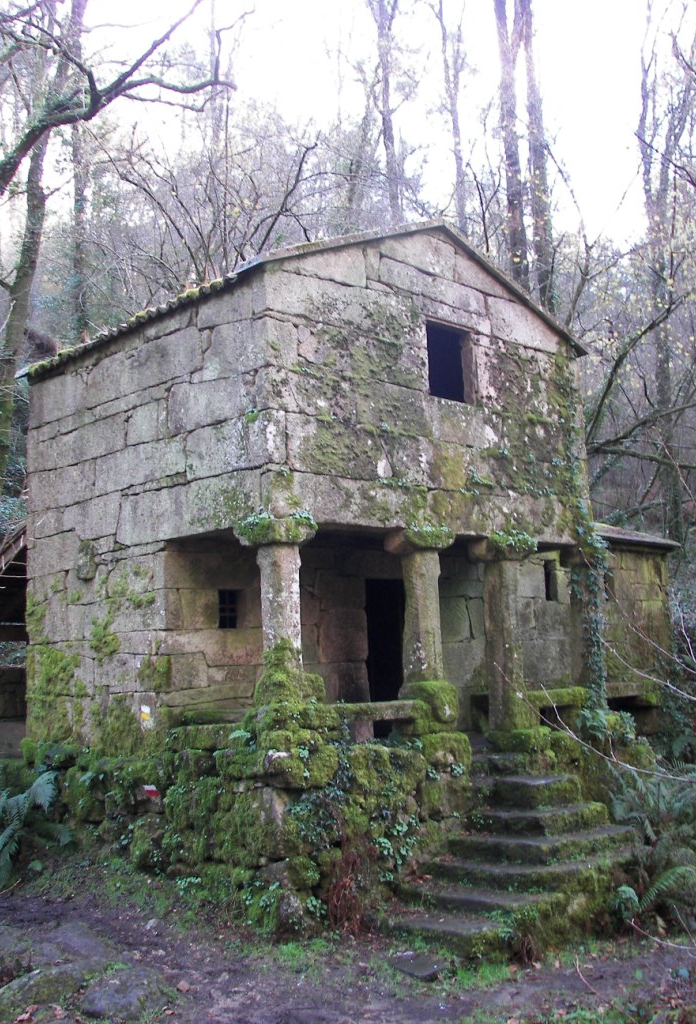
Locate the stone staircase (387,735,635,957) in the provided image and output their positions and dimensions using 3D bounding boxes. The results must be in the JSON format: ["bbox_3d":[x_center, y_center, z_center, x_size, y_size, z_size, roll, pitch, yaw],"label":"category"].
[{"bbox_3d":[1.205,2.821,9.293,2.432,1.343,1.726,5,-10,-42],"label":"stone staircase"}]

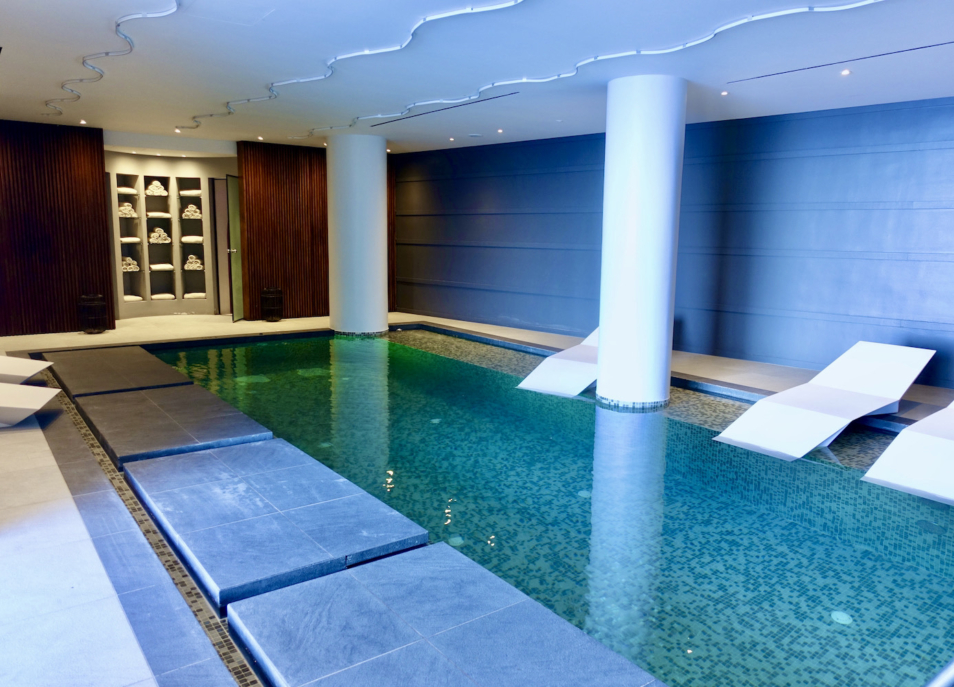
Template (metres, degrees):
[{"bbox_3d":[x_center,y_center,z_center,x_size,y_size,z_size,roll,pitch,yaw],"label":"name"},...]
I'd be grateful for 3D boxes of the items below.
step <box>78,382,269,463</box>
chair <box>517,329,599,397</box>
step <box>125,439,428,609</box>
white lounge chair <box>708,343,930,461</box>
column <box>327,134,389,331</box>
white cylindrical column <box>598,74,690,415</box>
[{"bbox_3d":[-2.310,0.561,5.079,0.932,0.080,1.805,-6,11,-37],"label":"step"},{"bbox_3d":[1.254,0.136,7.237,0.735,0.720,2.050,8,11,37],"label":"chair"},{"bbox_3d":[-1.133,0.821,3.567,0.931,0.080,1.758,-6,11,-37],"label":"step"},{"bbox_3d":[2.769,0.457,5.382,2.050,0.720,0.735,-5,11,-35],"label":"white lounge chair"},{"bbox_3d":[-1.747,-1.554,10.151,0.848,2.828,0.848,1,9,0],"label":"column"},{"bbox_3d":[1.455,-0.851,6.125,0.651,2.809,0.651,1,9,0],"label":"white cylindrical column"}]

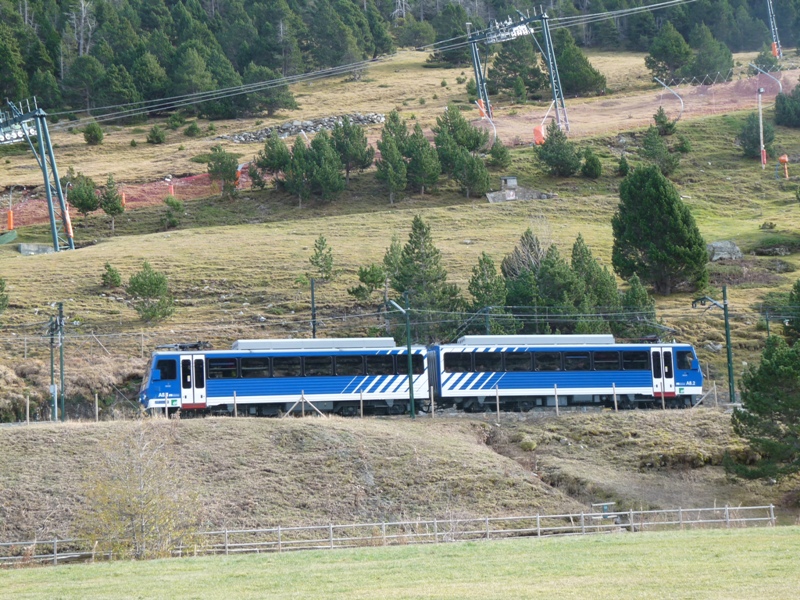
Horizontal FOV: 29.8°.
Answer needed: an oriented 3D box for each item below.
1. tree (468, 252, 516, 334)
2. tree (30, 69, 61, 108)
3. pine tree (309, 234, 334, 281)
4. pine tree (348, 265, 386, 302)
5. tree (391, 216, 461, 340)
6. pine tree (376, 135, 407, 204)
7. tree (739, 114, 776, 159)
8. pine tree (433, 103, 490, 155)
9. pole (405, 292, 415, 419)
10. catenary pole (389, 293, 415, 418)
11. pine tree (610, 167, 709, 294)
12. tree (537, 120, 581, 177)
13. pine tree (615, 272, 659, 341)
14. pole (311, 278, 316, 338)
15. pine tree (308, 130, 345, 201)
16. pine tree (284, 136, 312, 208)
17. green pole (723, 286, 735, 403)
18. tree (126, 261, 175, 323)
[{"bbox_3d":[5.480,-0.148,89.000,2.759,5.332,2.759,-3,-6,0],"label":"tree"},{"bbox_3d":[-46.018,-27.195,195.000,4.000,5.700,3.900,-2,-5,0],"label":"tree"},{"bbox_3d":[-5.462,-2.944,105.191,1.750,3.330,1.750,-2,-7,0],"label":"pine tree"},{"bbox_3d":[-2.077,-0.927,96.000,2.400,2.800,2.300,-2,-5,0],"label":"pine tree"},{"bbox_3d":[1.658,-1.158,94.000,4.500,8.400,4.400,-2,-5,0],"label":"tree"},{"bbox_3d":[-0.706,-11.467,132.500,2.652,6.262,2.652,-3,-6,0],"label":"pine tree"},{"bbox_3d":[35.123,-16.207,148.000,3.547,4.532,3.547,-3,-6,0],"label":"tree"},{"bbox_3d":[5.624,-15.739,142.000,5.200,5.800,5.000,-2,-5,0],"label":"pine tree"},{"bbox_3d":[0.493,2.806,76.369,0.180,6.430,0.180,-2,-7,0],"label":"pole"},{"bbox_3d":[0.094,2.933,76.801,0.300,6.350,2.400,0,-7,-23],"label":"catenary pole"},{"bbox_3d":[17.168,-4.668,98.999,6.230,8.680,6.230,-2,-7,0],"label":"pine tree"},{"bbox_3d":[15.932,-15.229,151.000,4.624,5.772,4.624,-2,-6,0],"label":"tree"},{"bbox_3d":[14.365,0.450,91.246,2.600,4.280,2.600,-2,-7,0],"label":"pine tree"},{"bbox_3d":[-4.838,2.166,84.500,0.200,6.800,0.200,-2,-5,0],"label":"pole"},{"bbox_3d":[-6.476,-11.904,132.366,3.160,6.370,3.160,-2,-7,0],"label":"pine tree"},{"bbox_3d":[-9.324,-11.713,138.000,2.572,6.548,2.572,-2,-6,0],"label":"pine tree"},{"bbox_3d":[17.729,2.399,81.000,0.250,6.300,0.250,-3,-6,0],"label":"green pole"},{"bbox_3d":[-16.111,-0.484,97.000,3.000,4.100,2.900,-2,-5,0],"label":"tree"}]

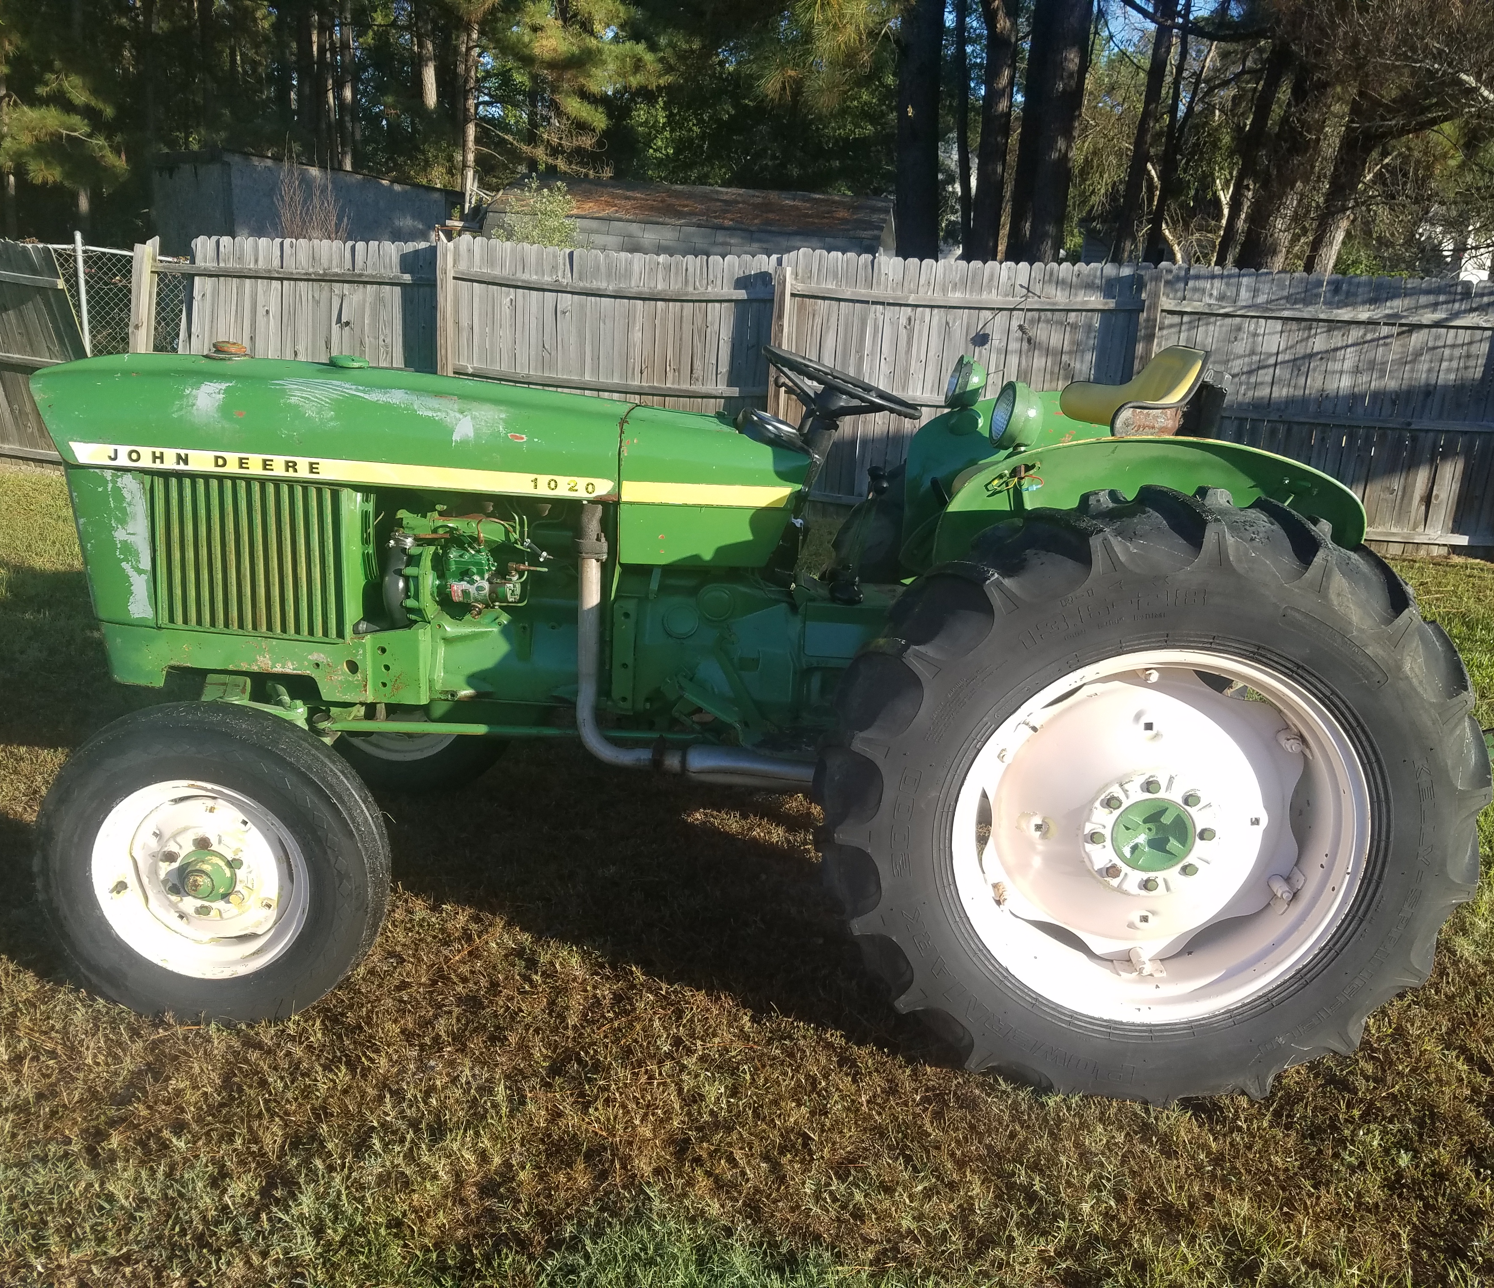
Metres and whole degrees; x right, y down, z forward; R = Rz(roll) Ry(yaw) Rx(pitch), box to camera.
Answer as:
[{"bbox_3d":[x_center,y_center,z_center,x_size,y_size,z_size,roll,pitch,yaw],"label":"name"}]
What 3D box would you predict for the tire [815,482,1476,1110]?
[{"bbox_3d":[0.786,0.333,2.579,1.300,1.300,0.360,3,17,3],"label":"tire"}]

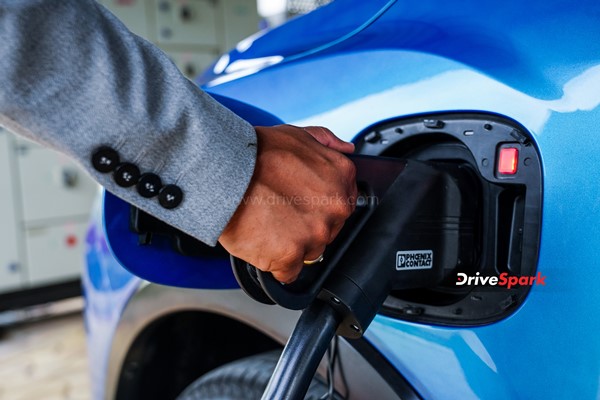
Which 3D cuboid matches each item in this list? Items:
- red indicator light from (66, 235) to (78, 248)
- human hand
[{"bbox_3d":[-1.239,0.223,3.800,0.050,0.050,0.030,-8,5,-41],"label":"red indicator light"},{"bbox_3d":[-0.008,0.000,0.500,0.110,0.108,0.085,32,1,-18],"label":"human hand"}]

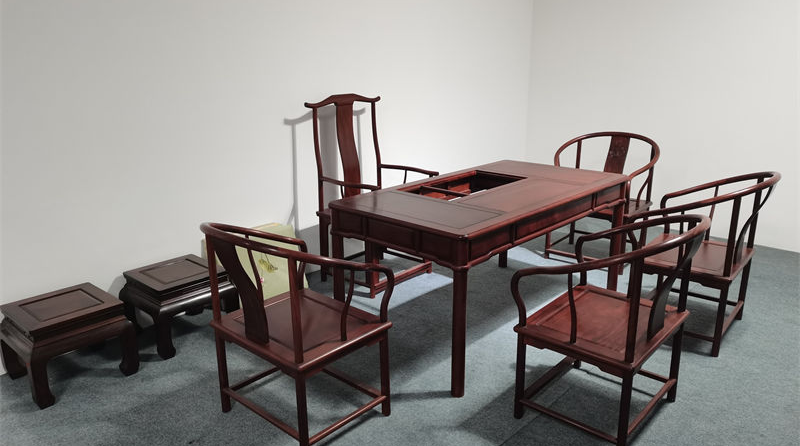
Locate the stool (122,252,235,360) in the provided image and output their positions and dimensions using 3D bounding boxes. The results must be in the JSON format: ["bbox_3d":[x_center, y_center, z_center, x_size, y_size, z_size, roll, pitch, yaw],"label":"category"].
[{"bbox_3d":[-1.264,0.451,3.463,0.460,0.367,0.460,13,22,40],"label":"stool"}]

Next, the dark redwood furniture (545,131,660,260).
[{"bbox_3d":[1.516,-0.185,4.525,0.747,0.911,0.638,12,21,37],"label":"dark redwood furniture"}]

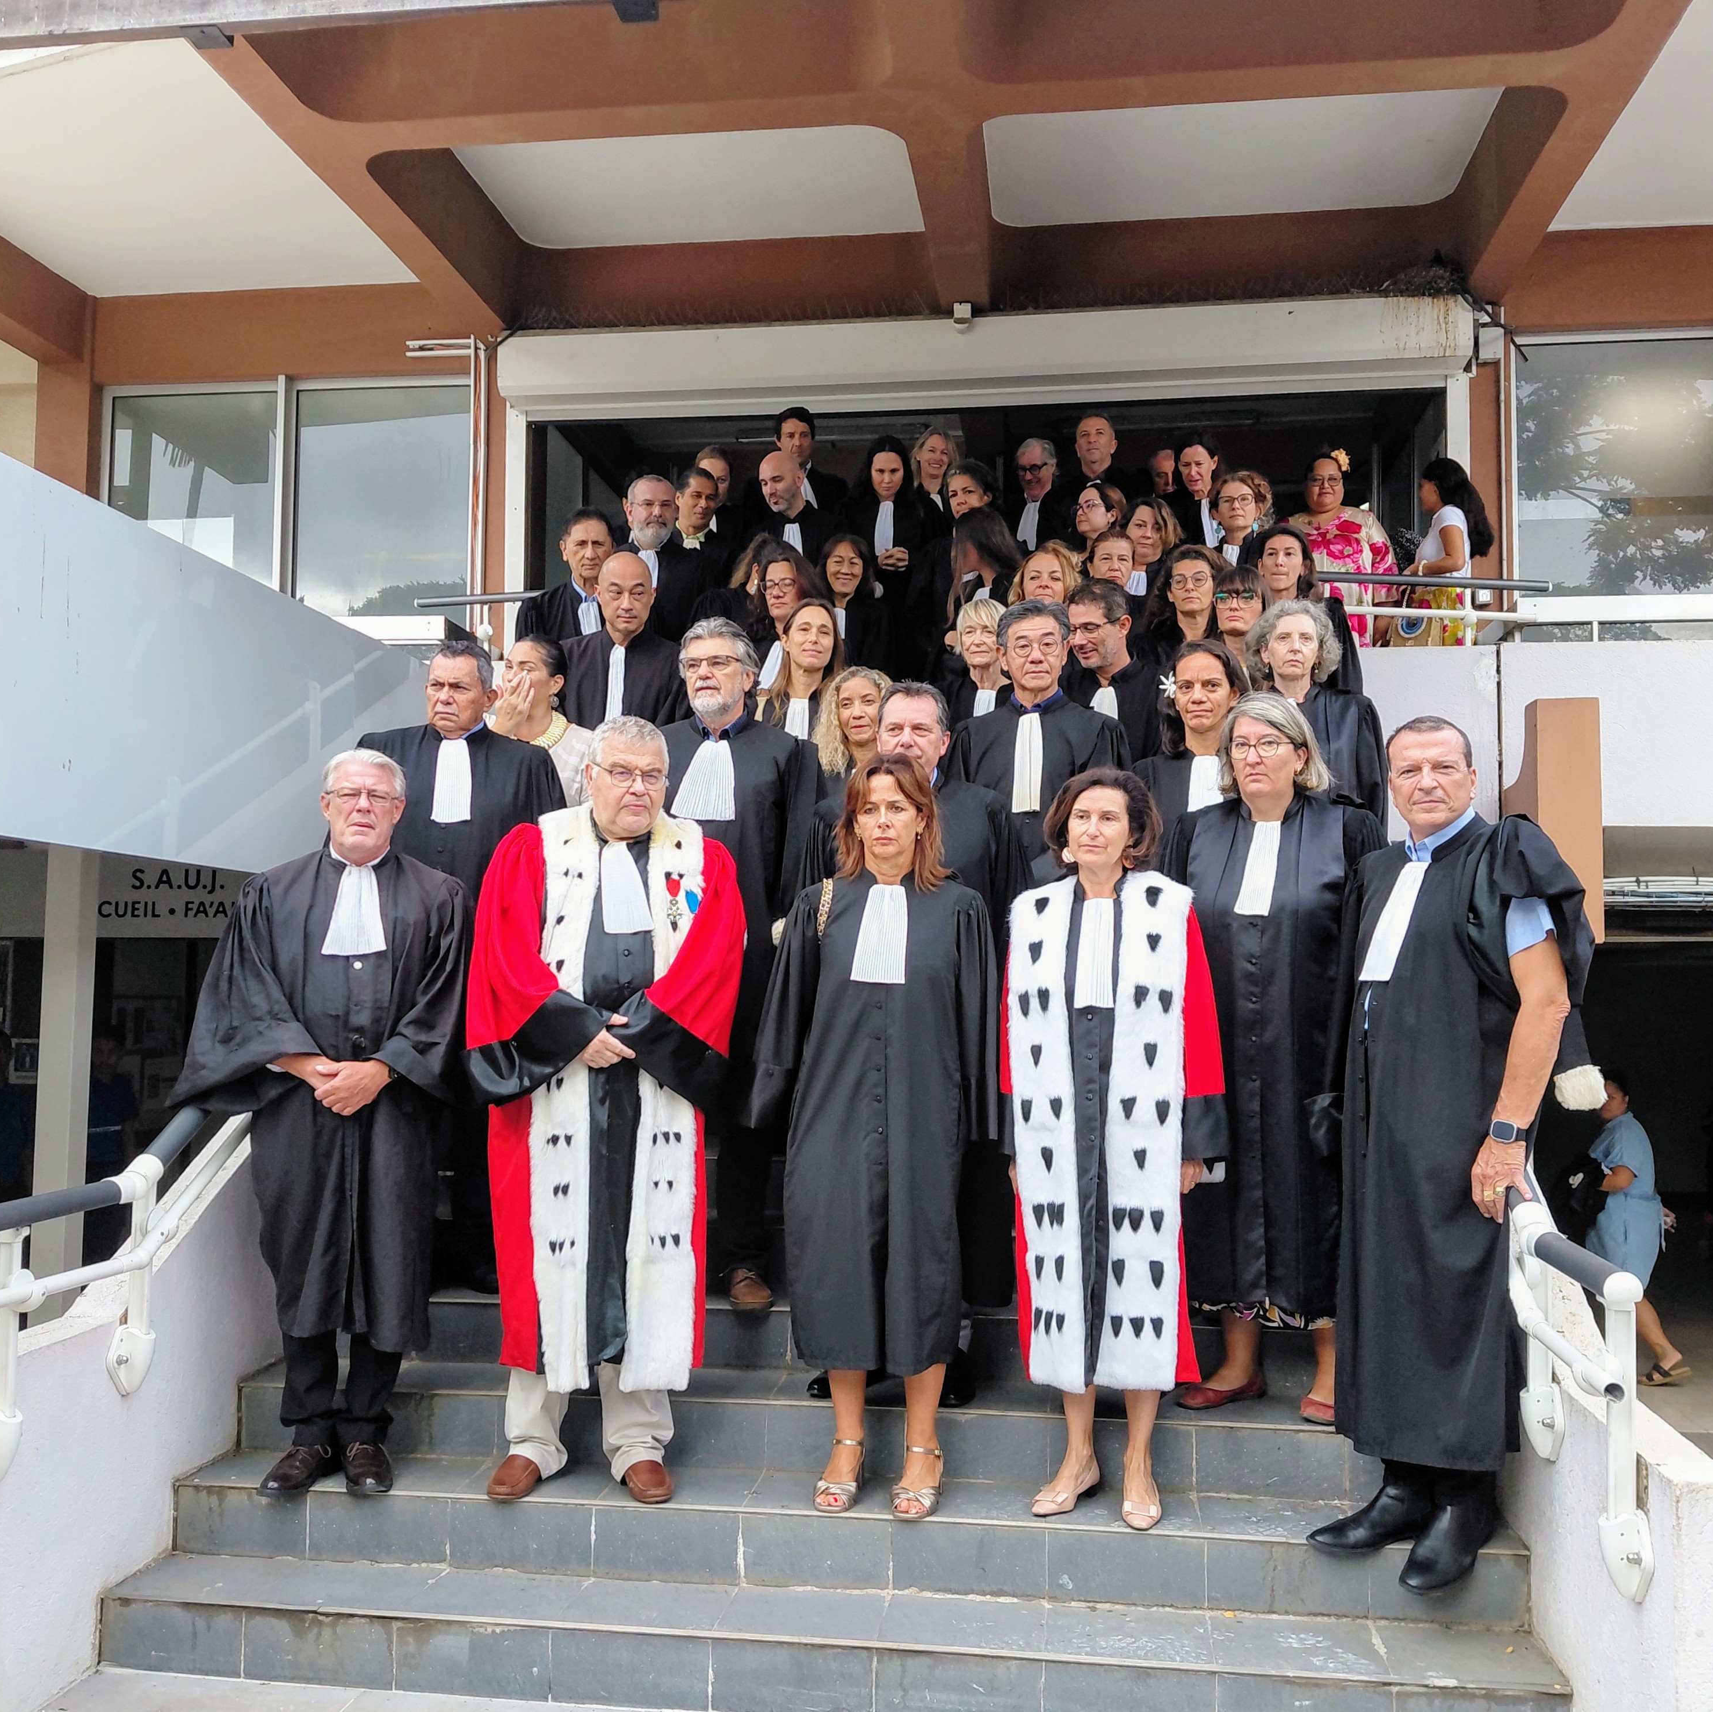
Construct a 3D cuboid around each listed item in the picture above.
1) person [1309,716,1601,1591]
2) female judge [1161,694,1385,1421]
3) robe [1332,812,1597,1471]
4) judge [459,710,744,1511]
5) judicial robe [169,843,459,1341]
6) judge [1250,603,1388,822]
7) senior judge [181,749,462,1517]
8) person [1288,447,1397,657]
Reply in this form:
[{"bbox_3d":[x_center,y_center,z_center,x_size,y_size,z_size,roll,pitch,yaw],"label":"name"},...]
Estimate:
[{"bbox_3d":[1.228,0.566,3.479,0.440,1.735,0.550,3,-5,-42],"label":"person"},{"bbox_3d":[0.997,0.455,3.963,0.540,1.699,0.380,-1,-4,22],"label":"female judge"},{"bbox_3d":[1.243,0.593,3.476,0.380,1.376,0.520,3,-5,-42],"label":"robe"},{"bbox_3d":[-0.581,0.558,3.825,0.640,1.769,0.420,1,-3,-9],"label":"judge"},{"bbox_3d":[-1.241,0.561,3.886,0.650,1.170,0.430,1,-3,-9],"label":"judicial robe"},{"bbox_3d":[1.284,0.071,4.777,0.510,1.643,0.360,-1,-4,17],"label":"judge"},{"bbox_3d":[-1.243,0.586,3.871,0.650,1.680,0.430,1,-3,-9],"label":"senior judge"},{"bbox_3d":[2.002,-0.896,6.894,0.560,1.620,0.380,0,-3,16],"label":"person"}]

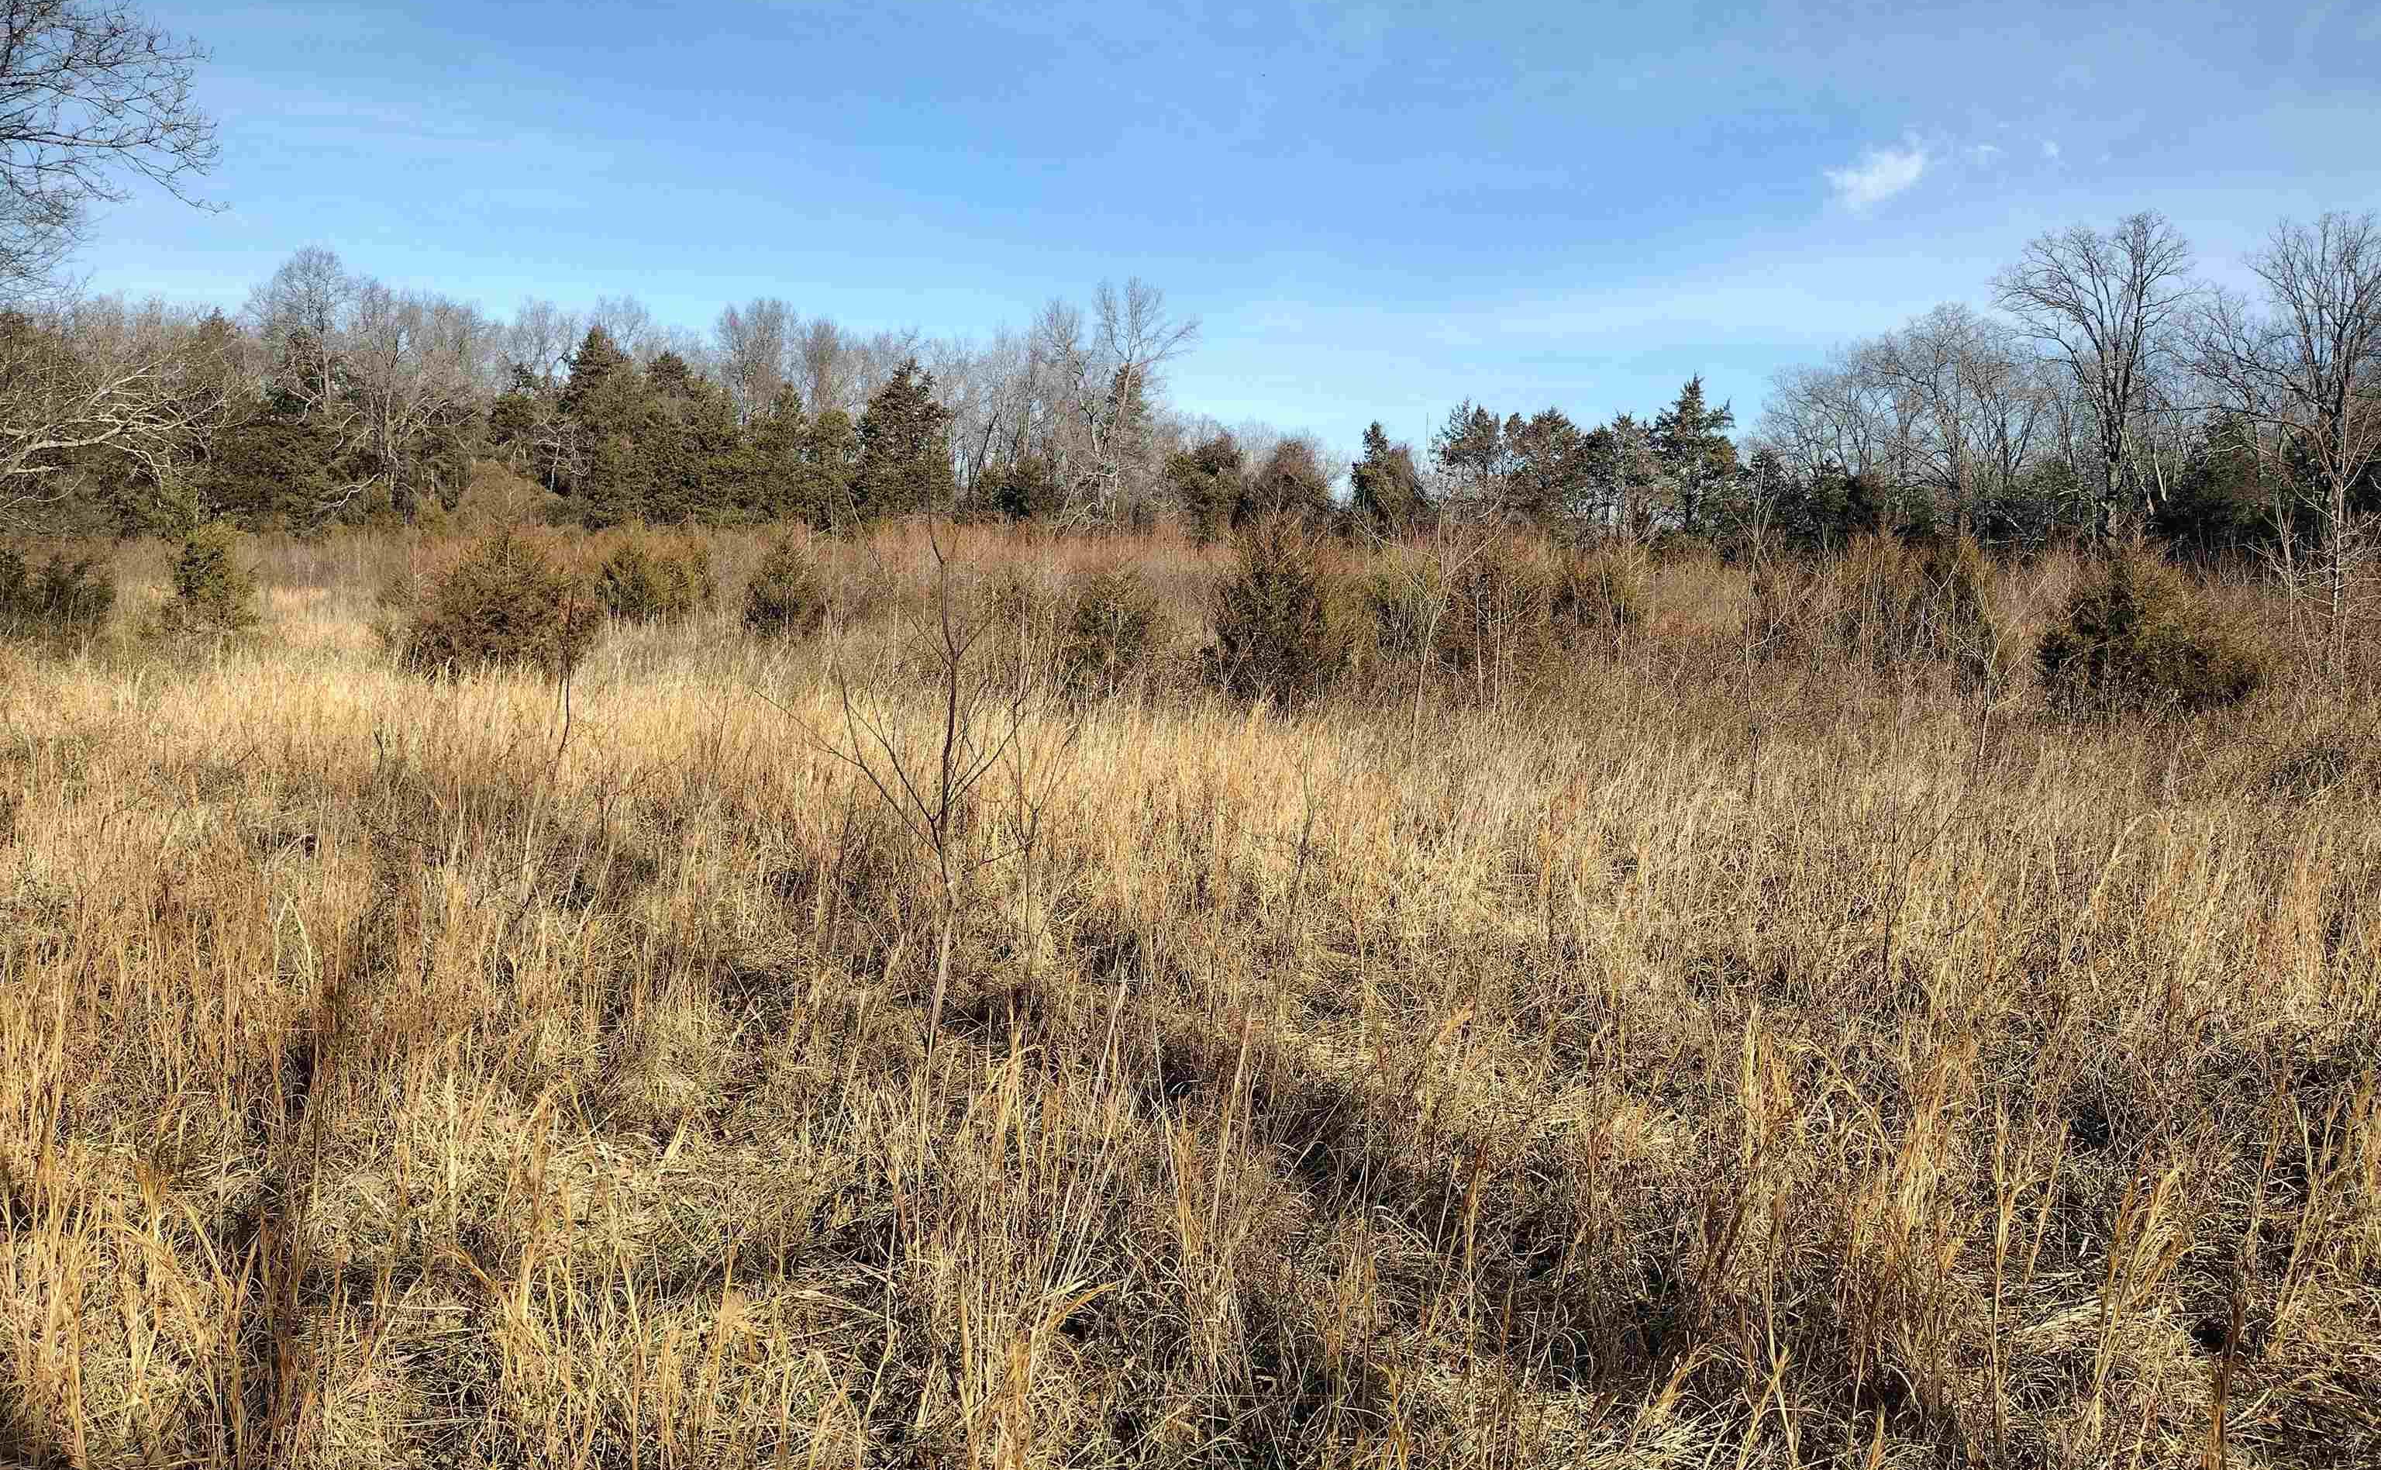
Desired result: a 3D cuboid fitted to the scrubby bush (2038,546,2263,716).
[{"bbox_3d":[7.398,-0.781,14.300,1.695,1.346,1.525,3,8,27],"label":"scrubby bush"}]

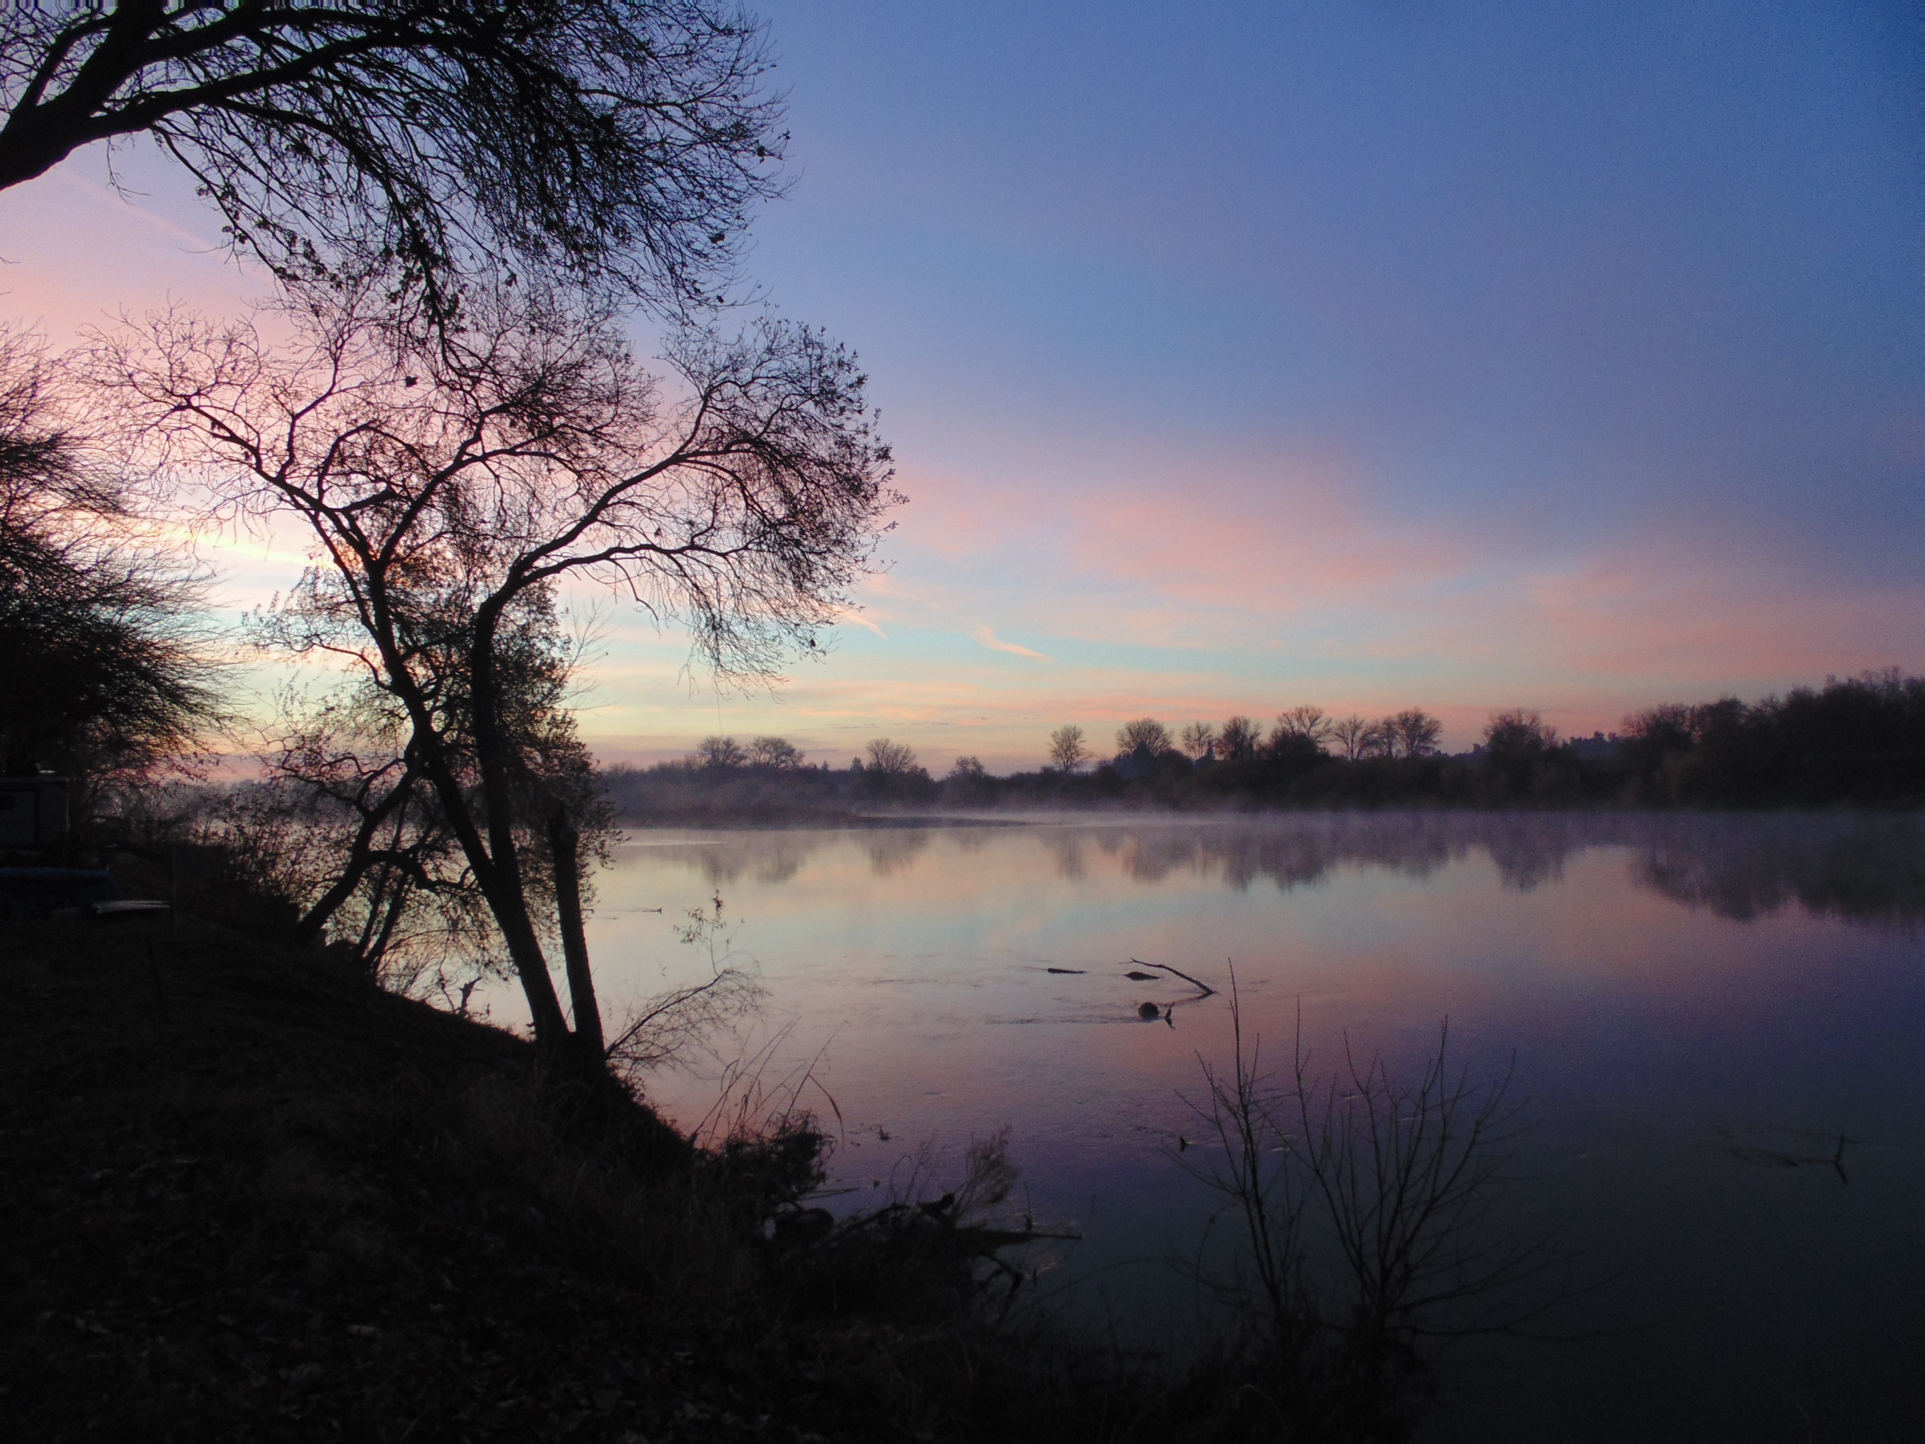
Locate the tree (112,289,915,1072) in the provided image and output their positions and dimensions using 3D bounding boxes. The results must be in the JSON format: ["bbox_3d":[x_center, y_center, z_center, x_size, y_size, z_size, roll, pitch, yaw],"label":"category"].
[{"bbox_3d":[-4.150,-0.480,10.800,7.000,6.900,5.800,0,-3,0],"label":"tree"}]

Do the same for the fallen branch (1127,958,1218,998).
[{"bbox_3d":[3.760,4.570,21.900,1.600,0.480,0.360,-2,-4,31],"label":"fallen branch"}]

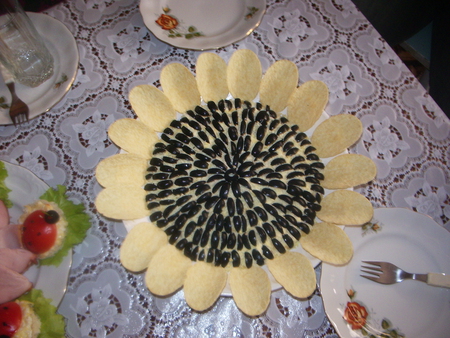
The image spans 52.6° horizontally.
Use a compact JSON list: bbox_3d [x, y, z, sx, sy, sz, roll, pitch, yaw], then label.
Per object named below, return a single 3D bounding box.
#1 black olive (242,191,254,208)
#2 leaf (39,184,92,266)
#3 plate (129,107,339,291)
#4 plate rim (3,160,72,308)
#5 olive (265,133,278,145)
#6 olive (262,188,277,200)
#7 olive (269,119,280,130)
[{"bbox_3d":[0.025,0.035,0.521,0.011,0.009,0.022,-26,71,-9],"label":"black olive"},{"bbox_3d":[-0.186,0.063,0.521,0.065,0.024,0.096,0,69,0],"label":"leaf"},{"bbox_3d":[0.012,0.009,0.560,0.282,0.024,0.282,0,69,0],"label":"plate"},{"bbox_3d":[-0.300,0.112,0.524,0.255,0.022,0.255,0,69,0],"label":"plate rim"},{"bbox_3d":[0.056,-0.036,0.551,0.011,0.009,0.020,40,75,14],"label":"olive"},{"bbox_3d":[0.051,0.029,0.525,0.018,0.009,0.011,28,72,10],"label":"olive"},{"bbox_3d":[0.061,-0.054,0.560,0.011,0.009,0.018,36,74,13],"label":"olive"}]

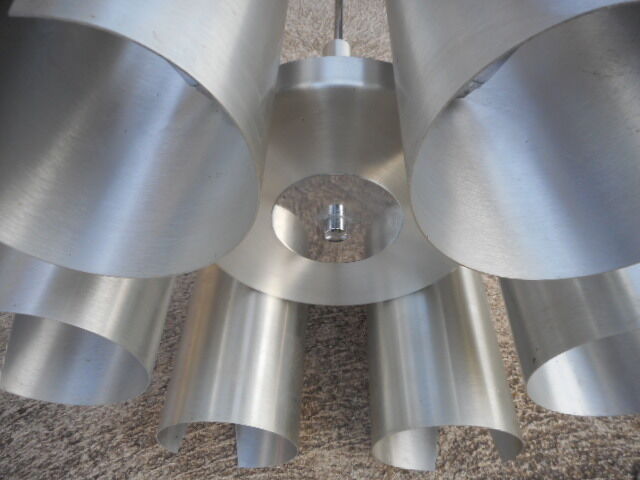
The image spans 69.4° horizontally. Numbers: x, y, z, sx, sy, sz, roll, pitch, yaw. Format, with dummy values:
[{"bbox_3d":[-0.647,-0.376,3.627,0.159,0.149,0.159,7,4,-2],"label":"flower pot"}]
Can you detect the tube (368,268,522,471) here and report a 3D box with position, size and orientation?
[{"bbox_3d":[0.088,0.069,0.381,0.100,0.095,0.200,-23,43,27],"label":"tube"}]

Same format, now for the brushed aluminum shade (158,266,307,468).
[{"bbox_3d":[-0.060,0.070,0.391,0.100,0.095,0.200,23,45,-22],"label":"brushed aluminum shade"}]

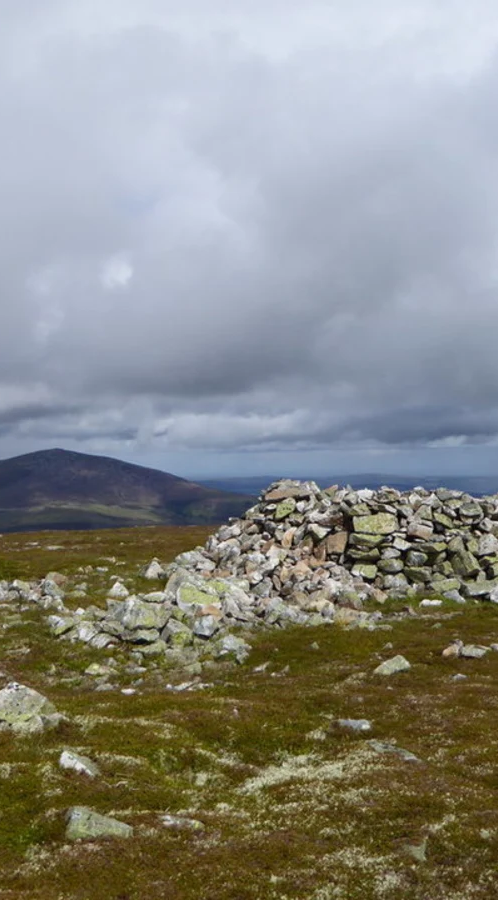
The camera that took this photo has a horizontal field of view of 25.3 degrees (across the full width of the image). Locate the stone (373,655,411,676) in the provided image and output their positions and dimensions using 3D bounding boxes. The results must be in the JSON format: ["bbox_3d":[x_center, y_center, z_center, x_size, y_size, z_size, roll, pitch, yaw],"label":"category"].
[{"bbox_3d":[1.125,1.690,8.700,0.285,0.140,0.230,0,-1,0],"label":"stone"}]

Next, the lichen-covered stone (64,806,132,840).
[{"bbox_3d":[-0.669,1.637,4.902,0.288,0.115,0.187,0,-1,-8],"label":"lichen-covered stone"}]

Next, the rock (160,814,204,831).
[{"bbox_3d":[-0.304,1.677,4.999,0.189,0.060,0.122,0,-1,-3],"label":"rock"}]

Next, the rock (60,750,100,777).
[{"bbox_3d":[-0.898,1.668,5.914,0.210,0.121,0.147,0,-1,-9],"label":"rock"}]

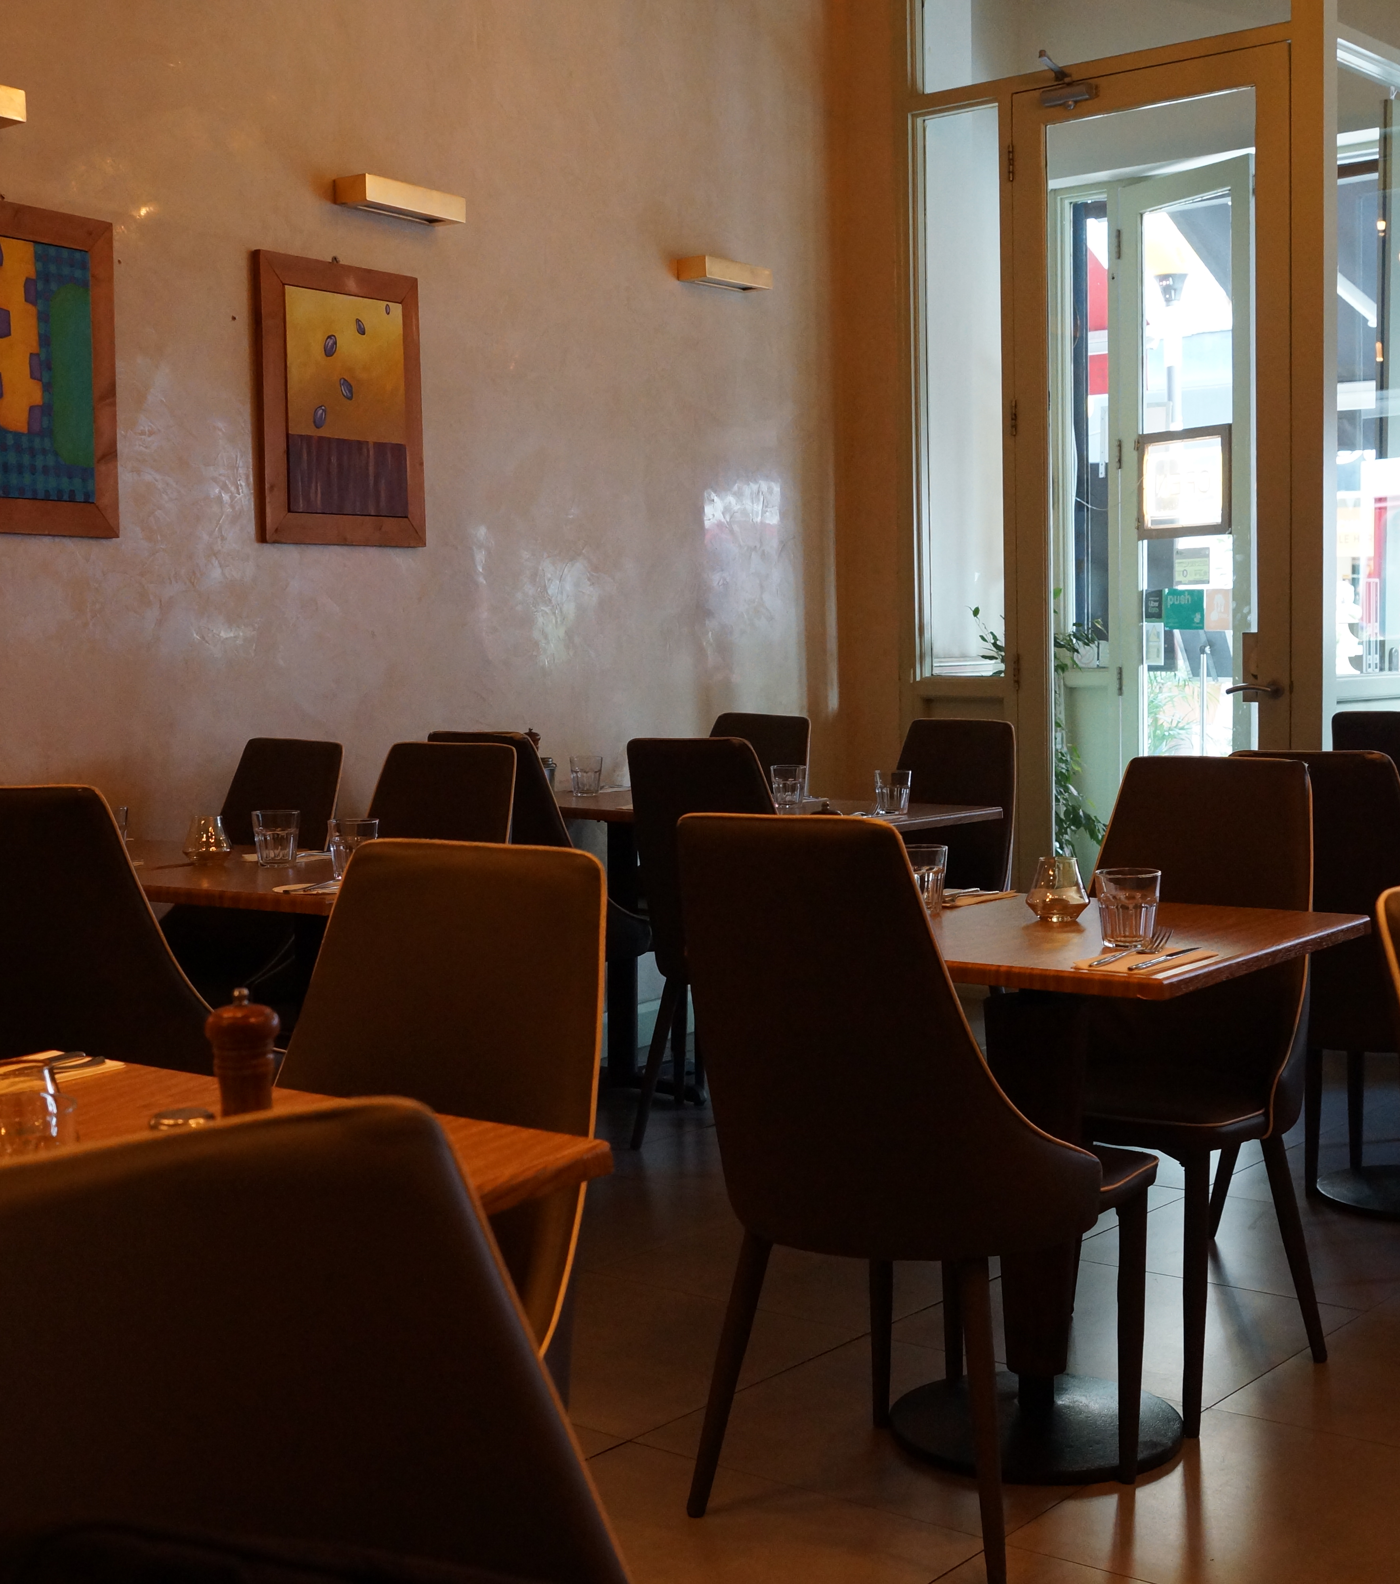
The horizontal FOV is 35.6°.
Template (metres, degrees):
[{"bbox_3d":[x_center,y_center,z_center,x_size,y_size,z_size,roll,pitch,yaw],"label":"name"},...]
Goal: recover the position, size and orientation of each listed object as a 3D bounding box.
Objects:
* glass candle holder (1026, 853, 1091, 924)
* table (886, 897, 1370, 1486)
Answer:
[{"bbox_3d":[0.538,0.143,3.280,0.095,0.097,0.095,-1,4,0],"label":"glass candle holder"},{"bbox_3d":[0.493,0.573,3.216,0.740,0.750,0.740,2,5,36],"label":"table"}]

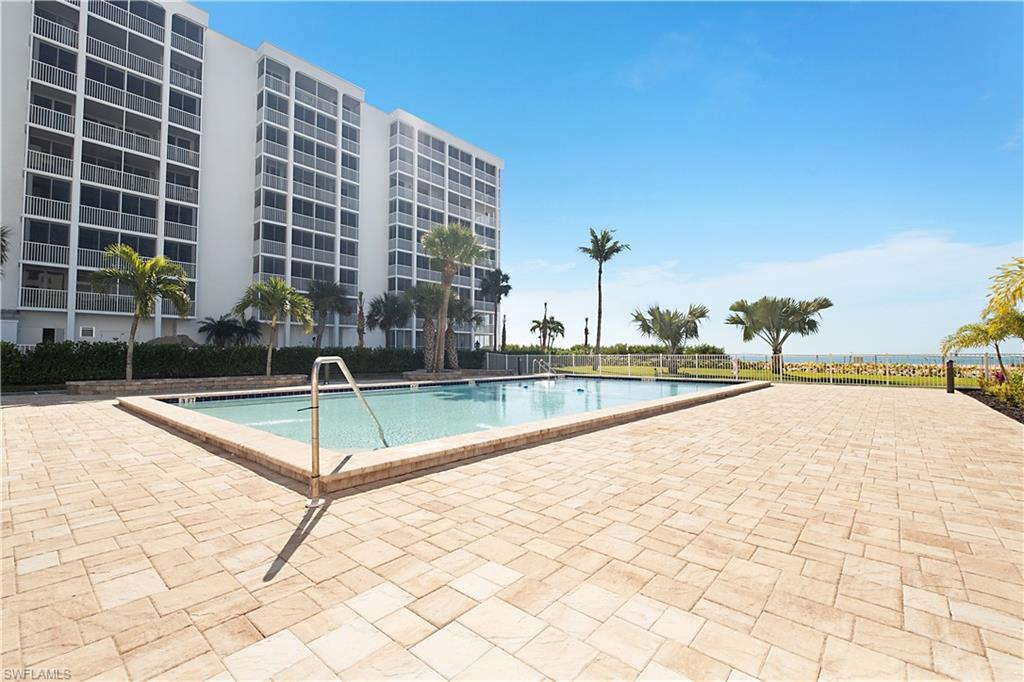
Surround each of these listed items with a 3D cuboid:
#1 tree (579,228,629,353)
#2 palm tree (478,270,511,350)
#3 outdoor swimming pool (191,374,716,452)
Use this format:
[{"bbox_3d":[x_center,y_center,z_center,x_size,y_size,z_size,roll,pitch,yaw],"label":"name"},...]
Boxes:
[{"bbox_3d":[6.536,-3.108,31.628,3.700,10.560,3.600,0,-2,0],"label":"tree"},{"bbox_3d":[-1.470,-2.051,38.095,3.100,8.900,3.000,0,-2,0],"label":"palm tree"},{"bbox_3d":[0.220,1.745,13.097,9.300,0.600,16.100,-2,-3,41],"label":"outdoor swimming pool"}]

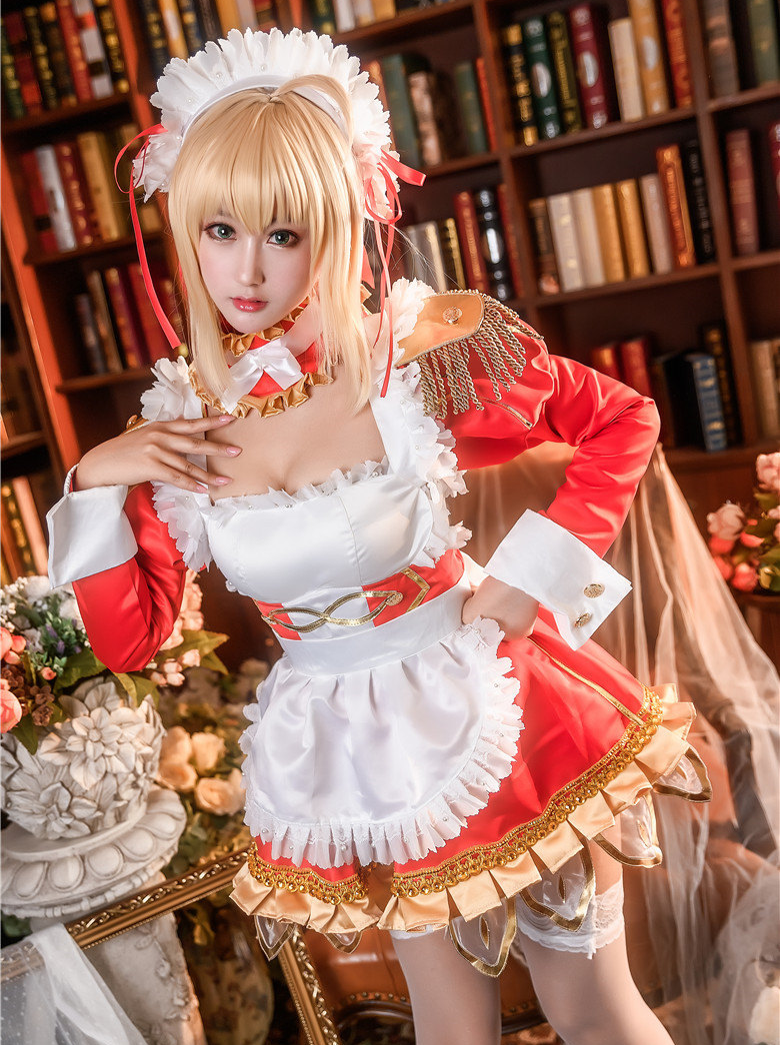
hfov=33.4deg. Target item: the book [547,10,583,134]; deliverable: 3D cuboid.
[{"bbox_3d":[0.395,-0.959,2.790,0.035,0.239,0.165,-7,12,23],"label":"book"}]

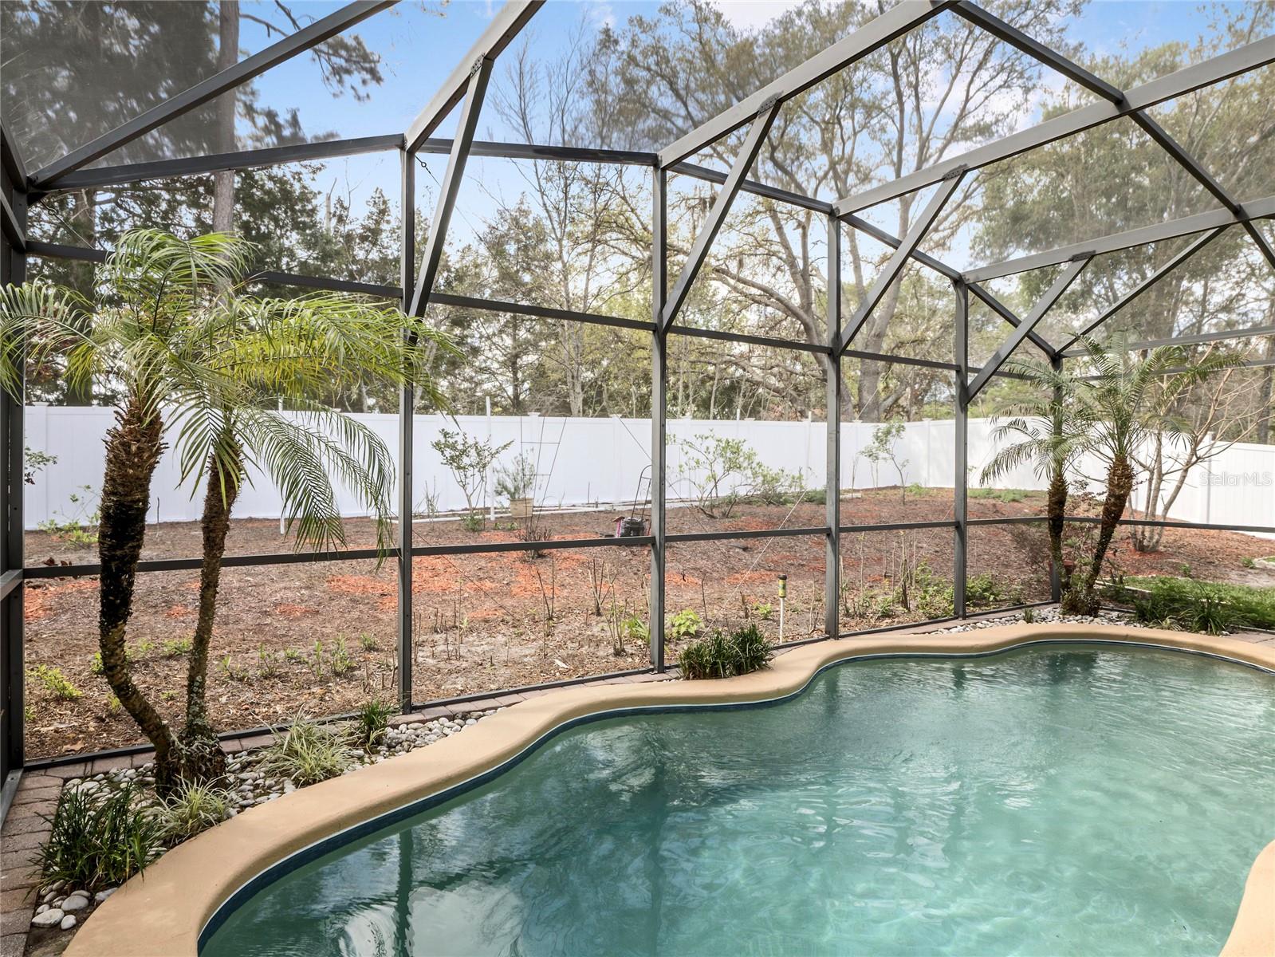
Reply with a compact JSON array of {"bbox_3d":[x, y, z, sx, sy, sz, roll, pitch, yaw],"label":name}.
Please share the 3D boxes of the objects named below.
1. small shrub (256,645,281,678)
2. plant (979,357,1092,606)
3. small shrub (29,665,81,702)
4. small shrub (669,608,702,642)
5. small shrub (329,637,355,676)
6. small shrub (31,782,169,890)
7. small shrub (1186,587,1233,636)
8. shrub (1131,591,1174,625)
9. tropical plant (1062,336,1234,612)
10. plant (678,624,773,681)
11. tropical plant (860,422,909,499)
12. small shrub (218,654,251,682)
[{"bbox_3d":[-2.445,1.215,4.890,0.160,0.210,0.160,0,0,-27],"label":"small shrub"},{"bbox_3d":[4.070,0.041,7.500,1.150,2.460,1.150,0,1,-33],"label":"plant"},{"bbox_3d":[-3.520,1.228,4.460,0.260,0.170,0.260,0,0,-38],"label":"small shrub"},{"bbox_3d":[0.405,1.245,6.220,0.280,0.210,0.270,0,0,4],"label":"small shrub"},{"bbox_3d":[-1.985,1.199,4.970,0.170,0.260,0.170,0,0,0],"label":"small shrub"},{"bbox_3d":[-1.855,1.215,2.530,0.390,0.260,0.380,0,0,-36],"label":"small shrub"},{"bbox_3d":[5.086,1.182,6.550,0.420,0.370,0.420,0,1,-33],"label":"small shrub"},{"bbox_3d":[4.822,1.217,6.900,0.380,0.290,0.360,0,1,-33],"label":"shrub"},{"bbox_3d":[5.050,-0.035,7.350,1.450,2.740,1.450,0,0,34],"label":"tropical plant"},{"bbox_3d":[0.615,1.216,5.170,0.700,0.290,0.400,0,1,-33],"label":"plant"},{"bbox_3d":[5.374,-0.379,16.000,1.050,1.720,1.000,0,0,0],"label":"tropical plant"},{"bbox_3d":[-2.620,1.232,4.790,0.200,0.170,0.180,0,0,-29],"label":"small shrub"}]

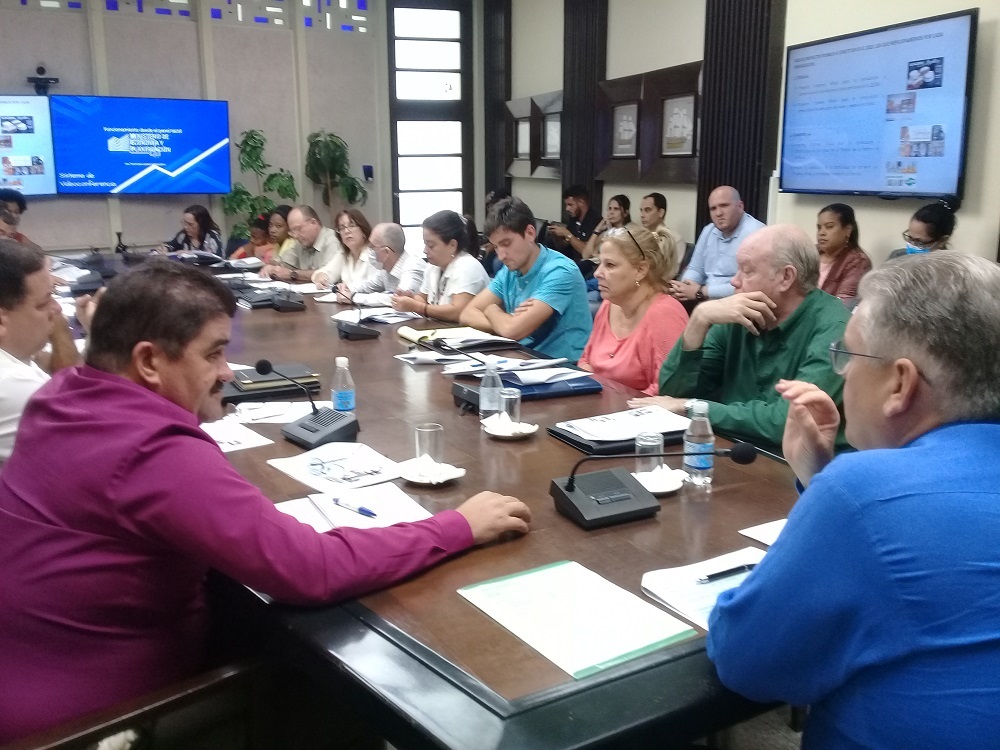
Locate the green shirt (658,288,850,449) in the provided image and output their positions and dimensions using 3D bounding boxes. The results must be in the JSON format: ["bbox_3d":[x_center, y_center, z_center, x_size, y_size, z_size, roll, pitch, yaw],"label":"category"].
[{"bbox_3d":[0.751,0.072,2.397,0.420,0.580,0.560,-6,14,-25],"label":"green shirt"}]

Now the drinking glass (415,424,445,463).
[{"bbox_3d":[-0.149,0.155,1.906,0.061,0.092,0.061,0,12,0],"label":"drinking glass"}]

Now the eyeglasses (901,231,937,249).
[{"bbox_3d":[1.756,-0.567,3.730,0.140,0.045,0.140,-30,25,-22],"label":"eyeglasses"}]

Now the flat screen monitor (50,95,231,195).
[{"bbox_3d":[-3.518,-2.245,8.800,1.600,0.910,0.060,-5,14,-19],"label":"flat screen monitor"}]

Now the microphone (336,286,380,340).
[{"bbox_3d":[-0.614,-0.255,3.610,0.170,0.175,0.340,-7,14,-27],"label":"microphone"}]

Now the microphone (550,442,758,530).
[{"bbox_3d":[0.276,0.189,1.632,0.270,0.165,0.270,-6,14,-25],"label":"microphone"}]

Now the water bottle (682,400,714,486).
[{"bbox_3d":[0.415,0.139,1.860,0.064,0.167,0.064,0,13,0],"label":"water bottle"}]

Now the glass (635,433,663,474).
[{"bbox_3d":[0.309,0.168,1.843,0.061,0.092,0.061,0,12,0],"label":"glass"}]

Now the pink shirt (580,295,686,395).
[{"bbox_3d":[0.469,0.004,2.894,0.310,0.530,0.450,-7,14,-29],"label":"pink shirt"}]

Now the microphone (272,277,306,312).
[{"bbox_3d":[-1.009,-0.396,4.266,0.155,0.145,0.150,11,17,41],"label":"microphone"}]

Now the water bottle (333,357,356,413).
[{"bbox_3d":[-0.403,0.039,2.306,0.064,0.167,0.064,0,13,0],"label":"water bottle"}]

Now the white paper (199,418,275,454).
[{"bbox_3d":[-0.711,0.150,2.193,0.216,0.004,0.279,-10,16,-36],"label":"white paper"}]

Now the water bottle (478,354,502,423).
[{"bbox_3d":[-0.019,0.039,2.304,0.064,0.167,0.064,0,13,0],"label":"water bottle"}]

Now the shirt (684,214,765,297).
[{"bbox_3d":[1.194,-0.557,4.600,0.400,0.620,0.520,-12,17,-41],"label":"shirt"}]

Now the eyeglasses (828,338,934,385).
[{"bbox_3d":[0.513,-0.020,1.127,0.140,0.050,0.145,-11,16,-39],"label":"eyeglasses"}]

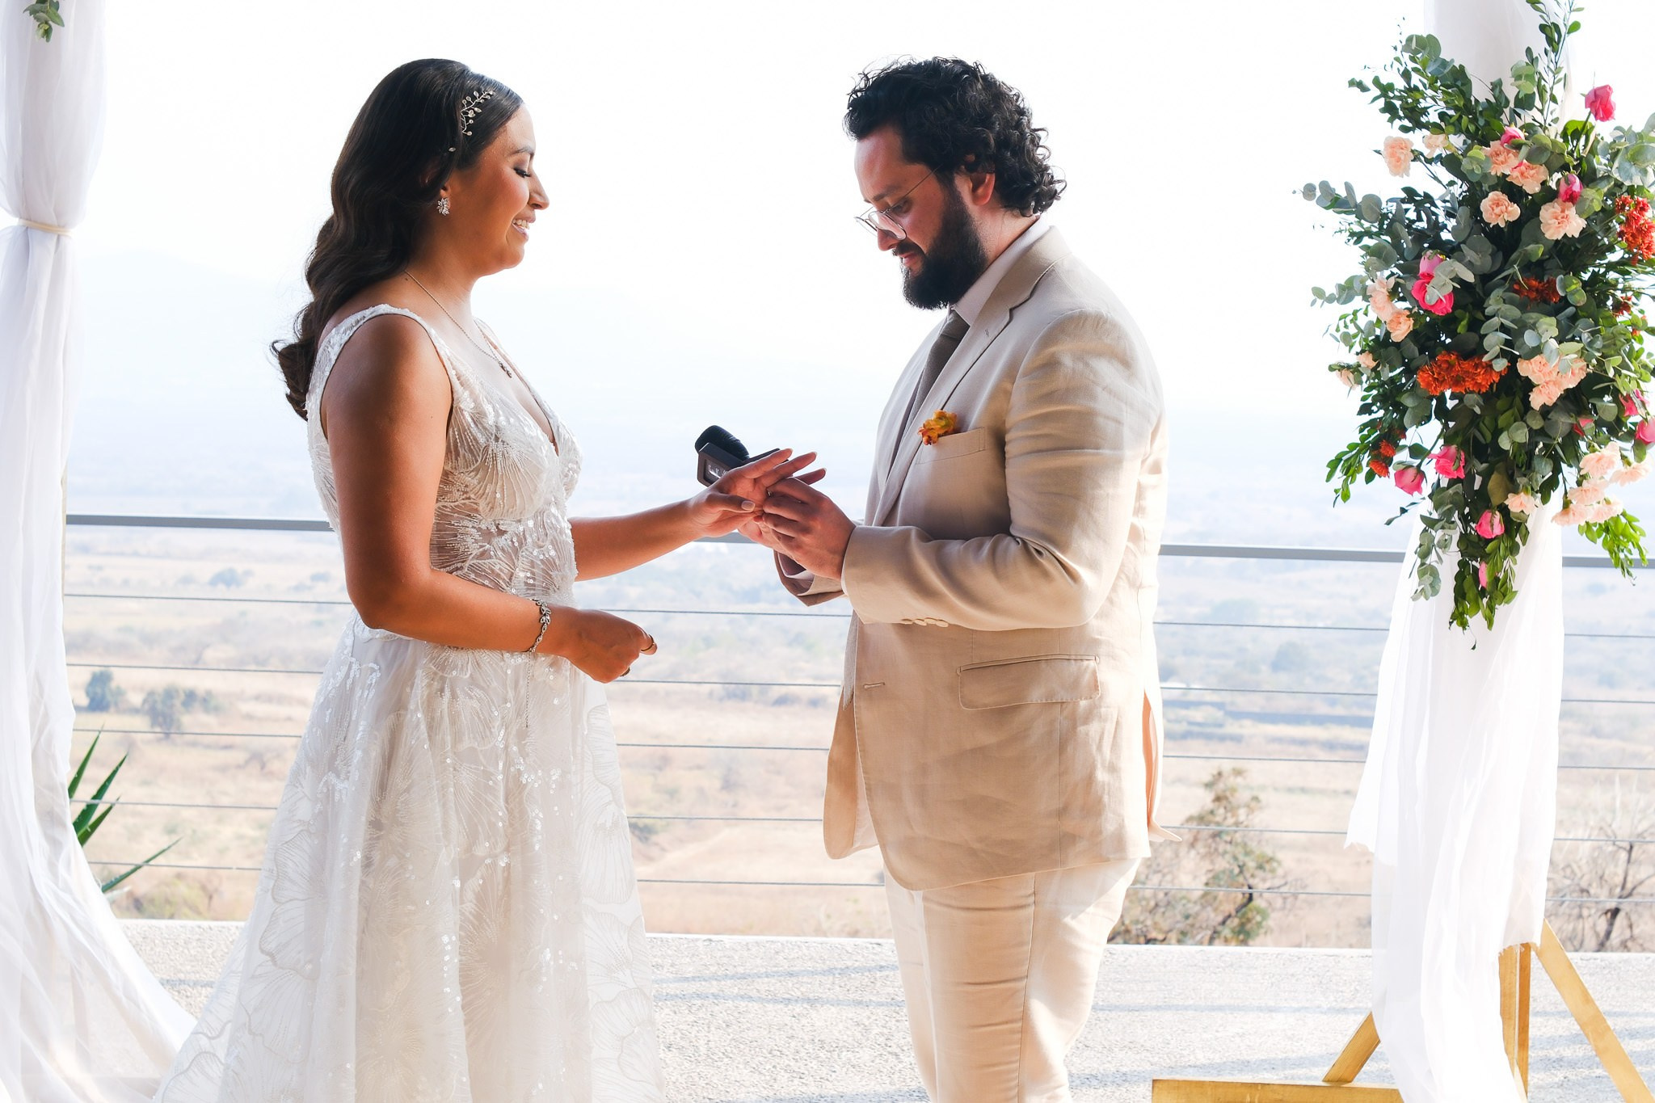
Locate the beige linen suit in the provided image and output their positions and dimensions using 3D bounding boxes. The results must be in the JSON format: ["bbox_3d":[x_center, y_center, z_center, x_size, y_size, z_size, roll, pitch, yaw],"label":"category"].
[{"bbox_3d":[0.173,0.369,1.871,0.520,1.510,0.560,0,6,-16],"label":"beige linen suit"}]

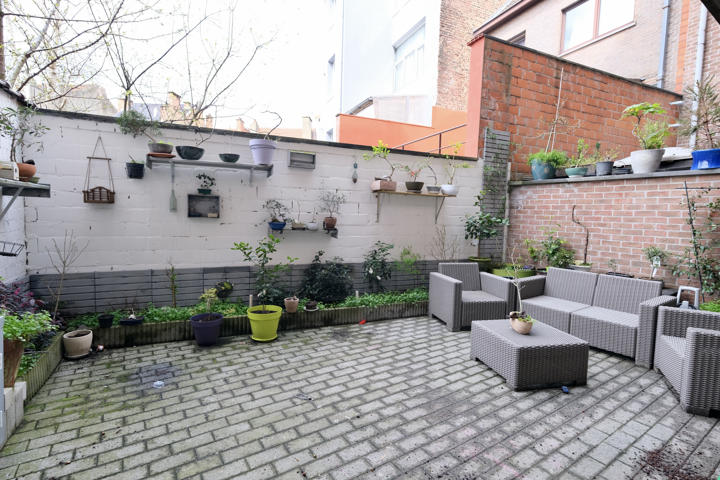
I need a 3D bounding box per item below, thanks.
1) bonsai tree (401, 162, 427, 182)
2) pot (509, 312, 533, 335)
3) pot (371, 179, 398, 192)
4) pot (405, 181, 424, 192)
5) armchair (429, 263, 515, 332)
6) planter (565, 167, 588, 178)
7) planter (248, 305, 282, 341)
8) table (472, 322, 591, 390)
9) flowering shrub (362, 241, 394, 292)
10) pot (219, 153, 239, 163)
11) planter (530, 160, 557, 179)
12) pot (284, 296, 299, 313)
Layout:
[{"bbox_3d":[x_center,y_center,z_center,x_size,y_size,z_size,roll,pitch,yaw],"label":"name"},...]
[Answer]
[{"bbox_3d":[0.738,-0.931,4.691,0.350,0.270,0.270,0,4,-23],"label":"bonsai tree"},{"bbox_3d":[1.432,0.743,3.029,0.165,0.145,0.215,0,4,-15],"label":"pot"},{"bbox_3d":[0.312,-0.712,4.544,0.220,0.135,0.200,0,4,-22],"label":"pot"},{"bbox_3d":[0.765,-0.732,4.719,0.260,0.150,0.220,0,4,-23],"label":"pot"},{"bbox_3d":[1.407,0.695,4.342,0.829,0.724,0.645,0,4,-15],"label":"armchair"},{"bbox_3d":[3.074,-0.953,4.817,0.265,0.145,0.265,-1,4,-39],"label":"planter"},{"bbox_3d":[-1.023,0.895,3.665,0.364,0.294,0.364,0,4,-23],"label":"planter"},{"bbox_3d":[1.440,0.968,2.963,0.645,0.356,0.647,1,4,-13],"label":"table"},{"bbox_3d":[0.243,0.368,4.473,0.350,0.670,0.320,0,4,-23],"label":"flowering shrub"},{"bbox_3d":[-1.448,-0.908,3.777,0.220,0.105,0.200,0,4,-23],"label":"pot"},{"bbox_3d":[2.766,-1.047,5.117,0.335,0.285,0.335,-2,5,-40],"label":"planter"},{"bbox_3d":[-0.784,0.748,3.920,0.164,0.145,0.164,1,4,0],"label":"pot"}]

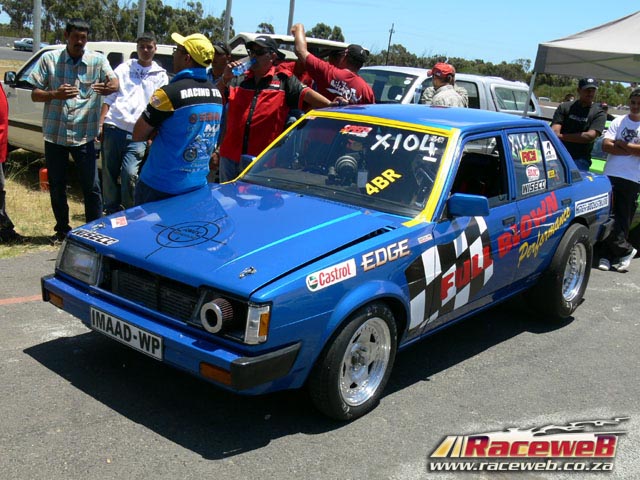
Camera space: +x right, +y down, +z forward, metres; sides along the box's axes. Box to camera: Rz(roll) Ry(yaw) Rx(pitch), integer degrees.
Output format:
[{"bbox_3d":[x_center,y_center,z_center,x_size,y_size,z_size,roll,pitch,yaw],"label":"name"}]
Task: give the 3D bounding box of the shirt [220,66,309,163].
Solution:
[{"bbox_3d":[-0.394,-0.891,5.250,0.620,0.690,0.320,7,13,6],"label":"shirt"}]

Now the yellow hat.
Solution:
[{"bbox_3d":[-0.745,-1.113,4.320,0.270,0.155,0.185,35,18,8],"label":"yellow hat"}]

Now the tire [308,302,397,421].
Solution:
[{"bbox_3d":[0.152,0.540,3.411,0.170,0.555,0.555,15,15,35],"label":"tire"}]

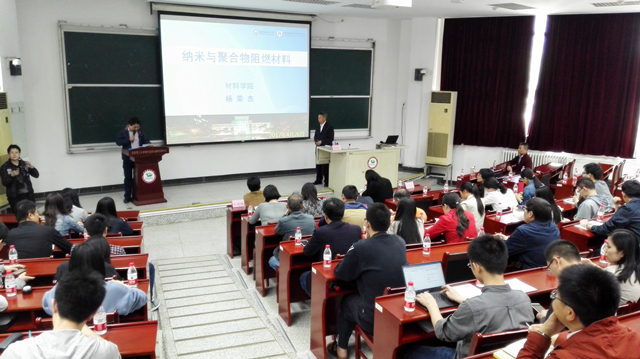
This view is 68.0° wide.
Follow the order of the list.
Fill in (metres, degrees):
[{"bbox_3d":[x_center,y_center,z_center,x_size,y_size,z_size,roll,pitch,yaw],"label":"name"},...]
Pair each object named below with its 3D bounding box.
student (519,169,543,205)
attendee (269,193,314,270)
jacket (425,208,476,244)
[{"bbox_3d":[3.119,0.425,7.167,0.700,1.200,0.480,10,14,39],"label":"student"},{"bbox_3d":[-0.294,0.780,5.280,0.540,1.250,0.750,-3,12,-22],"label":"attendee"},{"bbox_3d":[1.357,0.630,4.945,0.470,0.640,0.500,-5,13,-30],"label":"jacket"}]

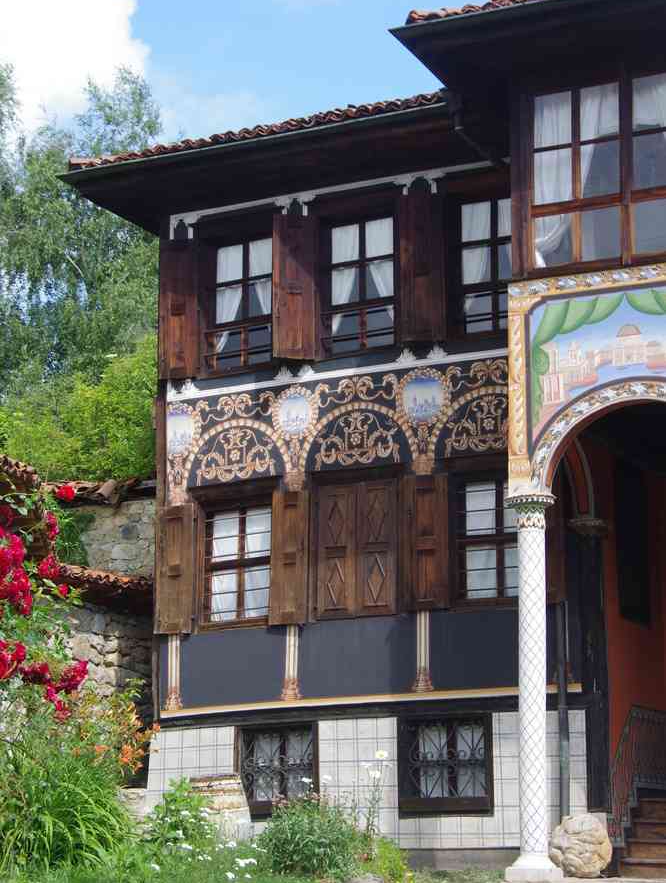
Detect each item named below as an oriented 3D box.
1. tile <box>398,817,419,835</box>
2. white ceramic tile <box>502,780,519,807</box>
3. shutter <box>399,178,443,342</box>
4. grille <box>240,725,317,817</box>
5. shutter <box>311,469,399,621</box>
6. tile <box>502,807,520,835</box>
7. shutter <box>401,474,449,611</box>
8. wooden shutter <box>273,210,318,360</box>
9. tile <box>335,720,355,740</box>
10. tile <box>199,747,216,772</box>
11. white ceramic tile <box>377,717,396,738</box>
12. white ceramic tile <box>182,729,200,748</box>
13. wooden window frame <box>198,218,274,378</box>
[{"bbox_3d":[0.660,3.338,17.368,0.199,0.154,0.015,-7,-16,25],"label":"tile"},{"bbox_3d":[1.607,3.144,17.842,0.189,0.225,0.020,-6,-14,27],"label":"white ceramic tile"},{"bbox_3d":[0.935,-1.824,20.761,0.479,1.634,0.070,-2,-13,8],"label":"shutter"},{"bbox_3d":[-0.501,2.948,18.081,0.762,0.772,0.050,-7,-16,25],"label":"grille"},{"bbox_3d":[0.200,0.986,19.057,0.892,1.389,0.080,-6,-14,27],"label":"shutter"},{"bbox_3d":[1.605,3.376,17.793,0.193,0.242,0.020,-6,-14,27],"label":"tile"},{"bbox_3d":[0.816,0.910,17.843,0.465,1.229,0.060,-7,-16,25],"label":"shutter"},{"bbox_3d":[-0.415,-1.660,21.399,0.469,1.637,0.070,-2,-13,6],"label":"wooden shutter"},{"bbox_3d":[0.117,2.707,18.725,0.200,0.183,0.020,-6,-14,27],"label":"tile"},{"bbox_3d":[-1.210,3.079,19.345,0.187,0.243,0.020,-6,-14,27],"label":"tile"},{"bbox_3d":[0.538,2.867,20.009,0.214,0.204,0.020,-7,-15,25],"label":"white ceramic tile"},{"bbox_3d":[-1.379,2.895,19.474,0.189,0.186,0.020,-6,-14,27],"label":"white ceramic tile"},{"bbox_3d":[-1.017,-1.570,21.873,0.996,1.676,0.180,-7,-15,25],"label":"wooden window frame"}]

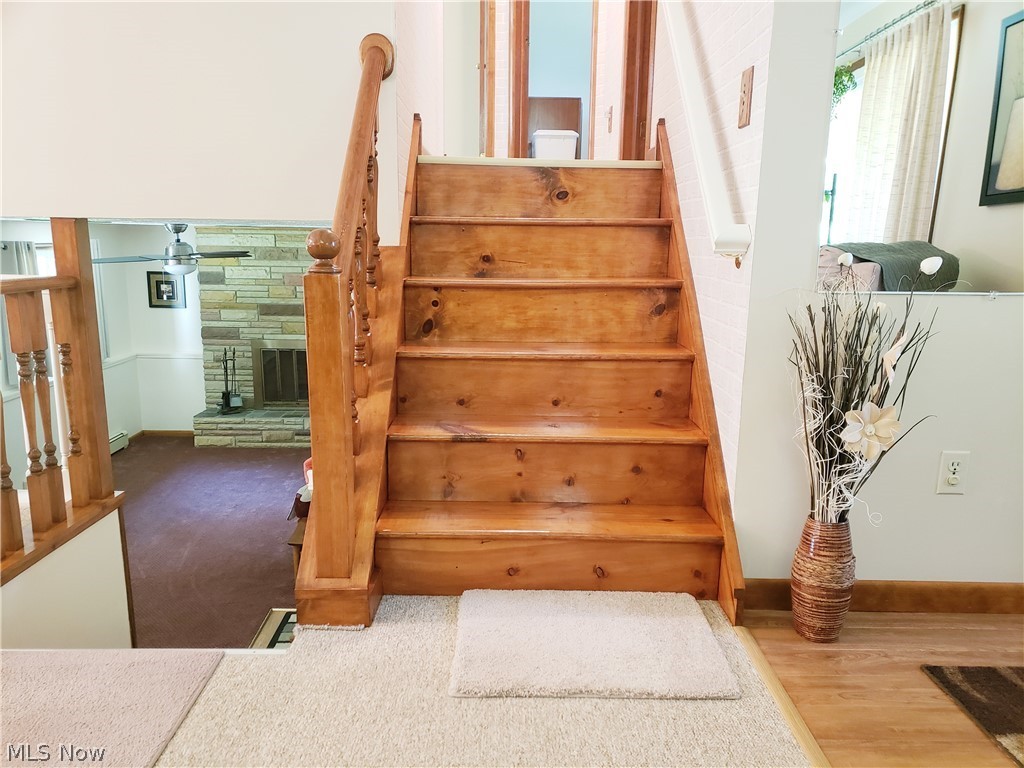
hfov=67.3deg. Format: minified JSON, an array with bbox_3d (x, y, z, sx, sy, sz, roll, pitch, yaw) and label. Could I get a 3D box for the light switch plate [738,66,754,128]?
[{"bbox_3d":[0.588,-0.717,1.930,0.010,0.138,0.092,1,11,-1],"label":"light switch plate"}]

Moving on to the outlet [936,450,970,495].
[{"bbox_3d":[1.130,0.229,1.967,0.071,0.114,0.010,1,11,-1],"label":"outlet"}]

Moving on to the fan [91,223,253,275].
[{"bbox_3d":[-2.403,-0.959,5.480,1.220,0.362,1.240,1,11,-1],"label":"fan"}]

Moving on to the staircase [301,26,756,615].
[{"bbox_3d":[0.030,-0.284,2.405,1.133,1.579,1.268,1,11,-1],"label":"staircase"}]

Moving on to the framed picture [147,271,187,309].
[{"bbox_3d":[-3.703,-1.008,8.255,0.385,0.385,0.025,1,11,-1],"label":"framed picture"}]

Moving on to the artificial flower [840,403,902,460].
[{"bbox_3d":[0.837,0.111,1.793,0.145,0.135,0.060,4,12,16],"label":"artificial flower"}]

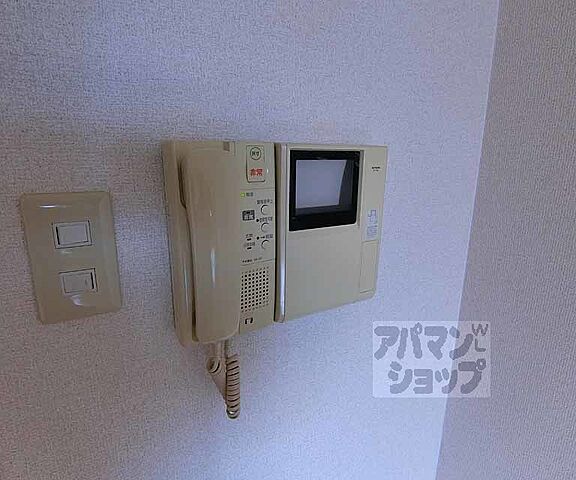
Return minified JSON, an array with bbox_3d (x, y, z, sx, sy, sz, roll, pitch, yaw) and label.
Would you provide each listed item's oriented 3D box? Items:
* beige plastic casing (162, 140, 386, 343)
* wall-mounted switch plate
[{"bbox_3d":[-0.002,-0.007,0.382,0.248,0.198,0.064,-6,14,-29],"label":"beige plastic casing"},{"bbox_3d":[-0.195,0.017,0.304,0.070,0.120,0.010,-6,14,-29],"label":"wall-mounted switch plate"}]

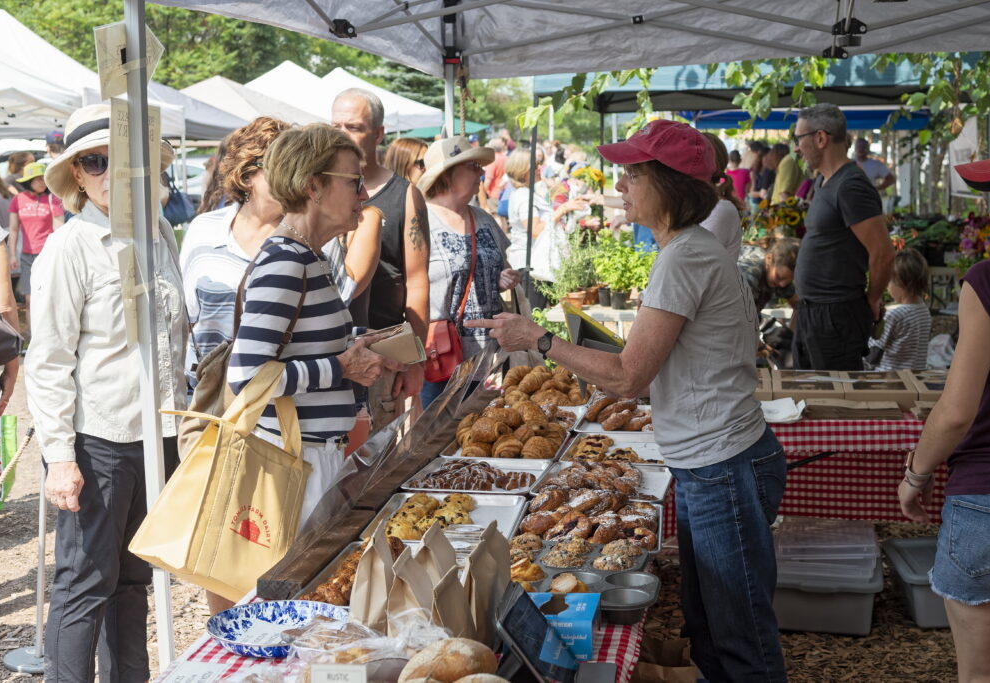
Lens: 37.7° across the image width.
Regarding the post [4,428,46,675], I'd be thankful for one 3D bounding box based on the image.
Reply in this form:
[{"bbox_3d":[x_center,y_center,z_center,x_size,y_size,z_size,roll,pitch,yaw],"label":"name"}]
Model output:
[{"bbox_3d":[-1.486,0.628,4.696,0.250,0.840,0.250,0,8,0],"label":"post"}]

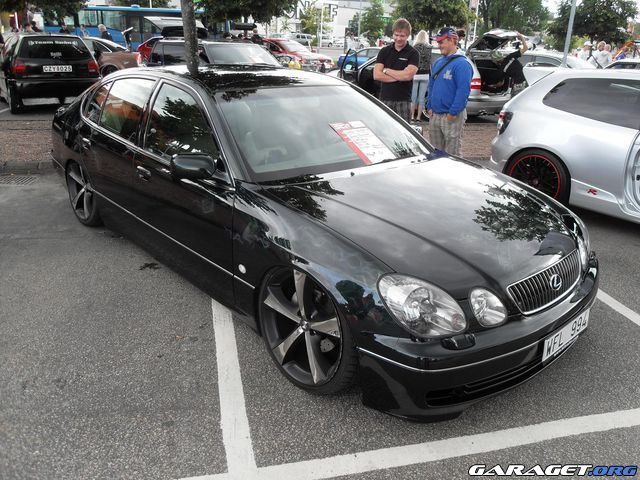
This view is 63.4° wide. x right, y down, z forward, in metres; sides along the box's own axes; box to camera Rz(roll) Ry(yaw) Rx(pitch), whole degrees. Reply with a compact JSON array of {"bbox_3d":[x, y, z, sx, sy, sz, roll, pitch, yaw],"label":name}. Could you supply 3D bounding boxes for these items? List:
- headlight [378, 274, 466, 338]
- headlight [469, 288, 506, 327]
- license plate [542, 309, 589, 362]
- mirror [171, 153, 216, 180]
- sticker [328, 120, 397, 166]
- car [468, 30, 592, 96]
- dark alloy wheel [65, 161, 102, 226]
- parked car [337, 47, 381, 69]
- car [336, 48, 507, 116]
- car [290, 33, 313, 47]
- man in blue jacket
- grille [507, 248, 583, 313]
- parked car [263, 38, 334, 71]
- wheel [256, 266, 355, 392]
[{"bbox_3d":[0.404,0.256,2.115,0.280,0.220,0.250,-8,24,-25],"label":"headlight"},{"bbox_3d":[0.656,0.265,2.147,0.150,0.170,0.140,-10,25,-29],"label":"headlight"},{"bbox_3d":[1.153,0.436,2.407,0.480,0.110,0.020,-17,24,-39],"label":"license plate"},{"bbox_3d":[-0.659,-0.382,2.697,0.210,0.120,0.120,-16,28,-40],"label":"mirror"},{"bbox_3d":[0.296,-0.630,3.335,0.300,0.015,0.415,-17,58,-39],"label":"sticker"},{"bbox_3d":[6.395,-4.516,14.455,1.770,1.450,4.500,-16,28,-38],"label":"car"},{"bbox_3d":[-1.907,-0.459,4.392,0.240,0.665,0.665,-16,28,-40],"label":"dark alloy wheel"},{"bbox_3d":[2.785,-9.735,28.000,4.400,1.400,1.740,-1,22,-9],"label":"parked car"},{"bbox_3d":[2.038,-3.723,11.991,4.600,1.450,1.780,21,28,39],"label":"car"},{"bbox_3d":[-2.732,-26.630,69.000,4.400,1.750,1.800,3,22,2],"label":"car"},{"bbox_3d":[1.405,-1.399,5.712,0.360,1.750,0.540,-9,24,-27],"label":"man in blue jacket"},{"bbox_3d":[1.075,0.196,2.365,0.640,0.155,0.130,-16,28,-40],"label":"grille"},{"bbox_3d":[-1.477,-7.545,21.363,1.730,1.430,4.250,-17,29,-40],"label":"parked car"},{"bbox_3d":[-0.021,0.379,2.499,0.235,0.665,0.665,-16,28,-40],"label":"wheel"}]

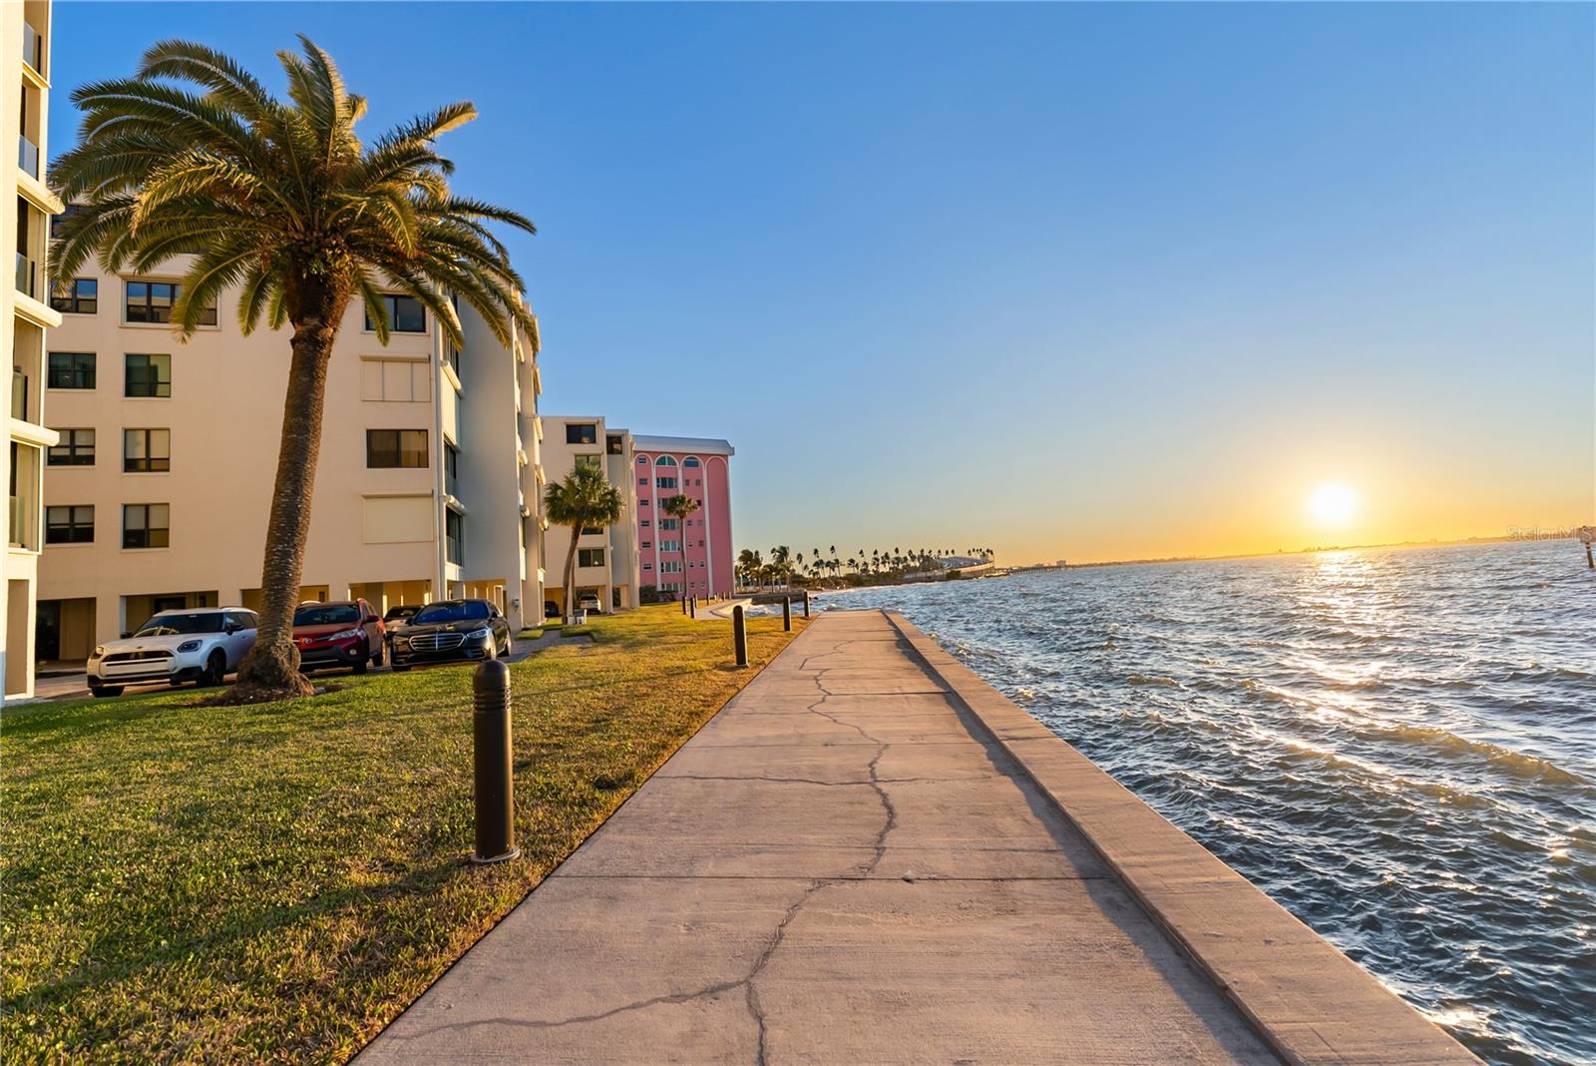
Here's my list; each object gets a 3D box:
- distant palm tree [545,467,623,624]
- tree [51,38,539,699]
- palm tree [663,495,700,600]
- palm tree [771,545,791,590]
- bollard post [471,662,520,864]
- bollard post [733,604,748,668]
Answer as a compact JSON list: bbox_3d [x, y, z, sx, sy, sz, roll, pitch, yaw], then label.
[{"bbox_3d":[-12.176,0.585,40.527,4.400,9.000,4.400,-4,-4,4],"label":"distant palm tree"},{"bbox_3d":[-9.019,-3.258,13.689,7.600,12.300,7.600,-4,-4,4],"label":"tree"},{"bbox_3d":[-13.402,1.765,82.000,3.890,12.180,3.890,-4,-4,4],"label":"palm tree"},{"bbox_3d":[-3.915,8.047,165.000,4.640,10.290,4.640,-4,-4,4],"label":"palm tree"},{"bbox_3d":[-1.649,1.220,3.830,0.225,1.050,0.225,-4,-4,4],"label":"bollard post"},{"bbox_3d":[-1.040,1.849,12.768,0.225,1.050,0.225,-4,-4,4],"label":"bollard post"}]

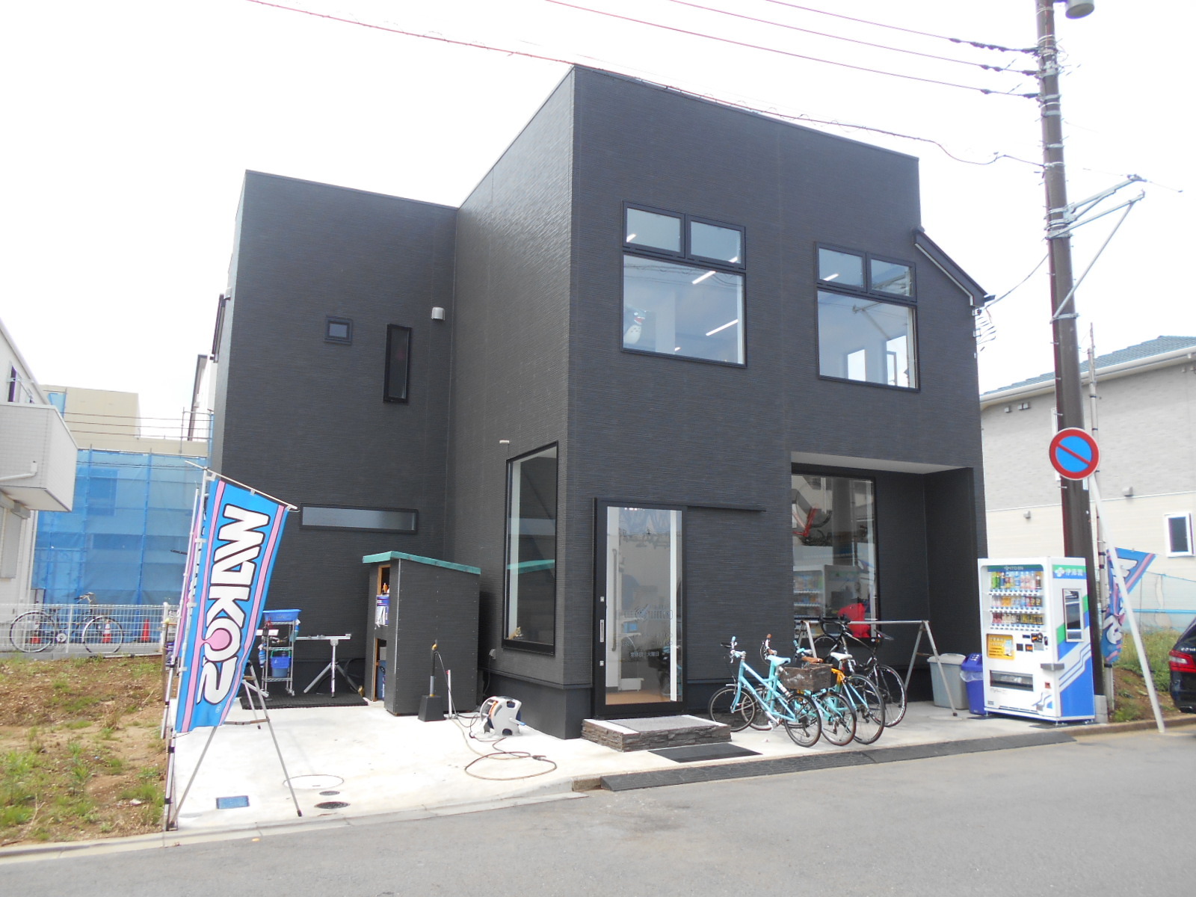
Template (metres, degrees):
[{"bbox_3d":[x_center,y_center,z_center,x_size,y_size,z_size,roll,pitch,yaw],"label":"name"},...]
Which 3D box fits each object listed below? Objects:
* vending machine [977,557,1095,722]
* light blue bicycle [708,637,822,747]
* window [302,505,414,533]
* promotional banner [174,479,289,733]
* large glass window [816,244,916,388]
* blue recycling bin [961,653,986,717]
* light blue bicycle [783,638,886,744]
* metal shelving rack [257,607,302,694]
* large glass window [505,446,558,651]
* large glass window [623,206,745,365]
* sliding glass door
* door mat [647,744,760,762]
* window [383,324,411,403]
[{"bbox_3d":[5.231,2.271,10.784,0.658,1.876,0.989,5,-9,-27],"label":"vending machine"},{"bbox_3d":[1.730,2.457,9.098,0.500,0.960,1.454,6,-10,-34],"label":"light blue bicycle"},{"bbox_3d":[-3.406,1.016,12.885,1.657,0.351,0.120,5,-9,-25],"label":"window"},{"bbox_3d":[-2.693,1.153,6.580,0.620,1.820,0.150,6,-10,-35],"label":"promotional banner"},{"bbox_3d":[3.415,-1.642,11.385,1.636,1.725,0.120,5,-9,-25],"label":"large glass window"},{"bbox_3d":[4.693,2.843,10.904,0.370,0.720,0.350,5,-9,-25],"label":"blue recycling bin"},{"bbox_3d":[2.404,2.535,9.450,0.540,0.970,1.620,6,-10,-32],"label":"light blue bicycle"},{"bbox_3d":[-4.223,2.721,11.934,0.440,1.095,0.380,5,-9,-25],"label":"metal shelving rack"},{"bbox_3d":[-0.761,1.153,10.219,0.120,2.247,1.632,5,-9,-25],"label":"large glass window"},{"bbox_3d":[0.998,-1.839,10.257,1.628,1.725,0.120,5,-9,-25],"label":"large glass window"},{"bbox_3d":[0.485,1.678,9.592,1.000,2.130,0.070,5,-9,-25],"label":"sliding glass door"},{"bbox_3d":[1.002,2.851,8.456,0.900,0.020,0.620,5,-9,-25],"label":"door mat"},{"bbox_3d":[-2.980,-1.259,13.382,0.370,1.170,0.100,5,-9,-25],"label":"window"}]

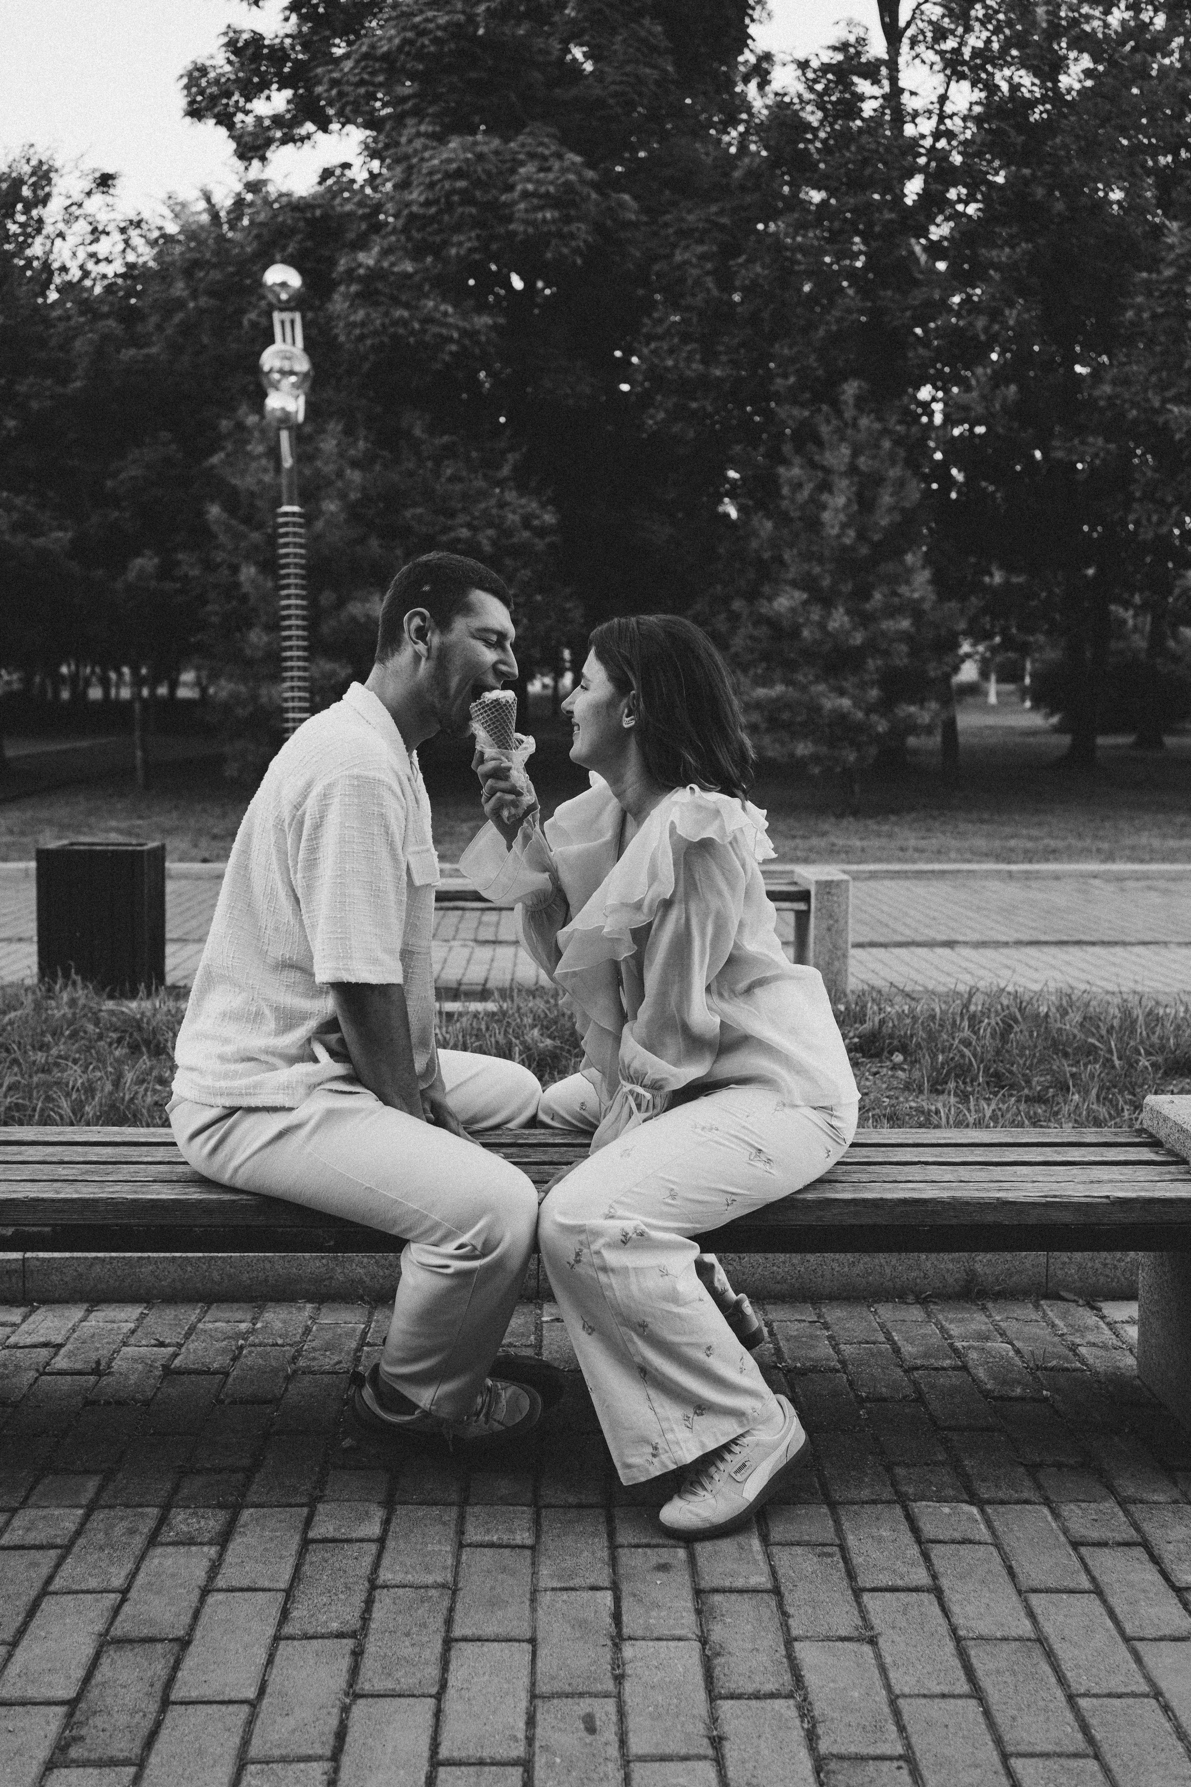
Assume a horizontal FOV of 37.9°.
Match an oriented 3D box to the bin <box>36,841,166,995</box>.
[{"bbox_3d":[-1.754,0.091,6.220,0.380,0.525,0.325,0,7,1],"label":"bin"}]

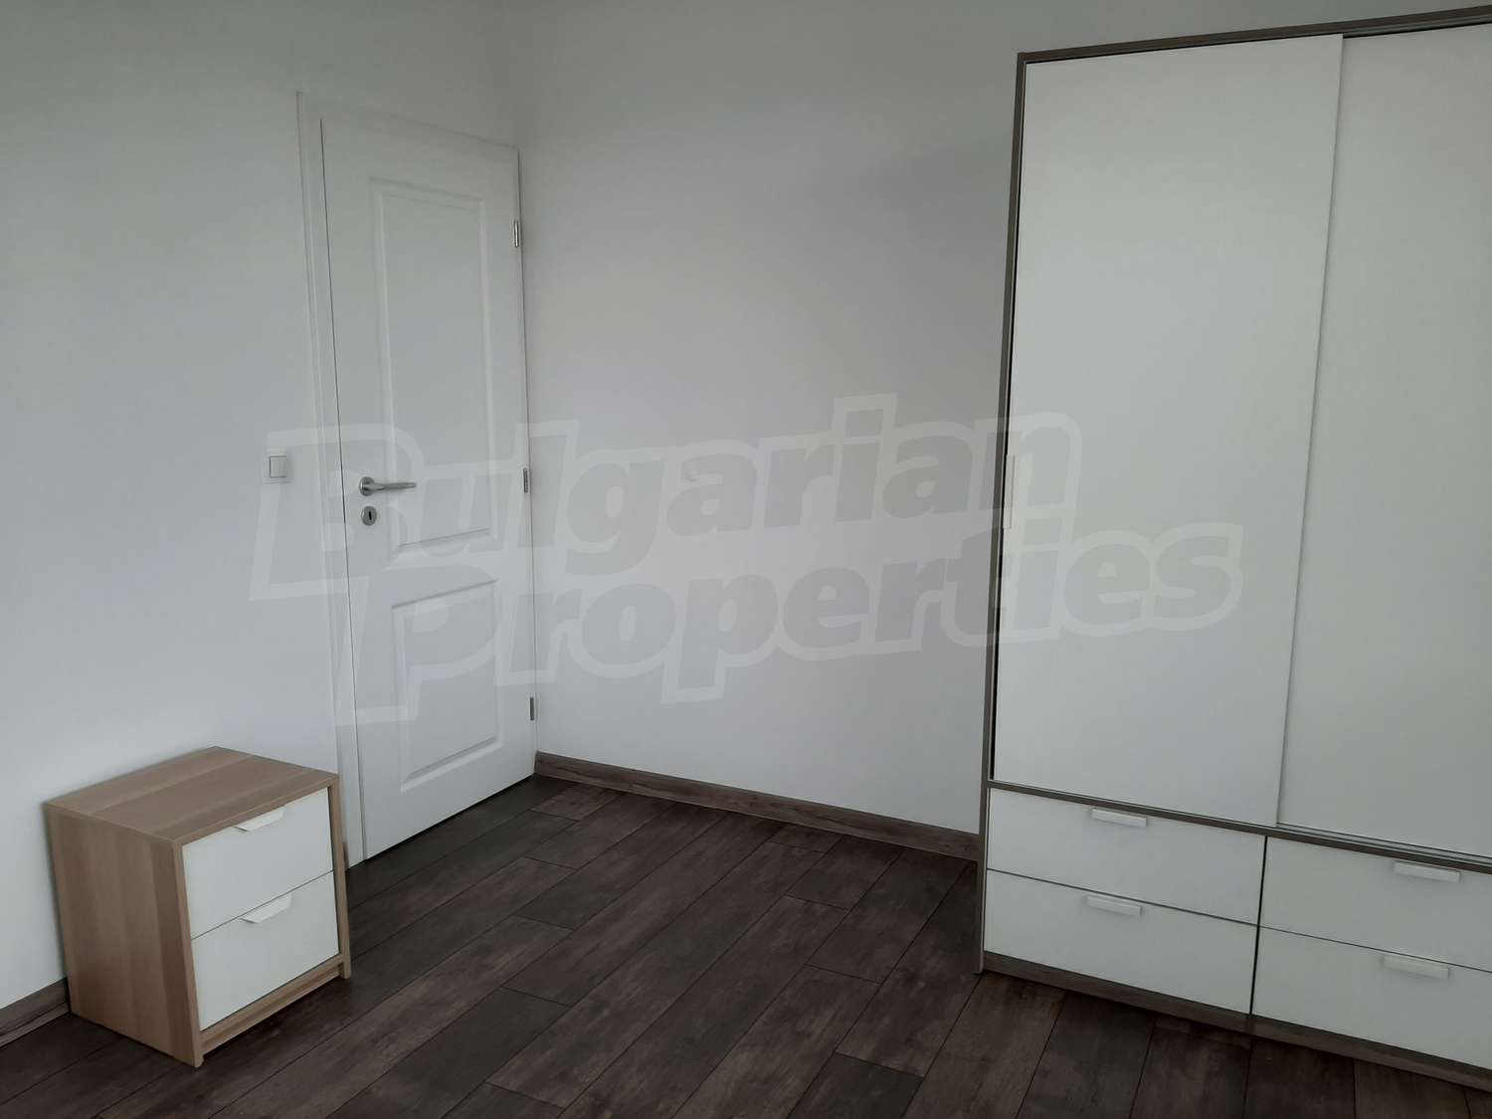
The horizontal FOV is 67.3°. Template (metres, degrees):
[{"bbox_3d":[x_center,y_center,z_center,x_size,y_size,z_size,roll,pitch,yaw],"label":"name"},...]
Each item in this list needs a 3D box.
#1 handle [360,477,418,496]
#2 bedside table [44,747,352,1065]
[{"bbox_3d":[-1.000,-0.208,3.138,0.055,0.053,0.161,5,11,26],"label":"handle"},{"bbox_3d":[-1.200,0.741,2.492,0.417,0.485,0.404,5,11,27],"label":"bedside table"}]

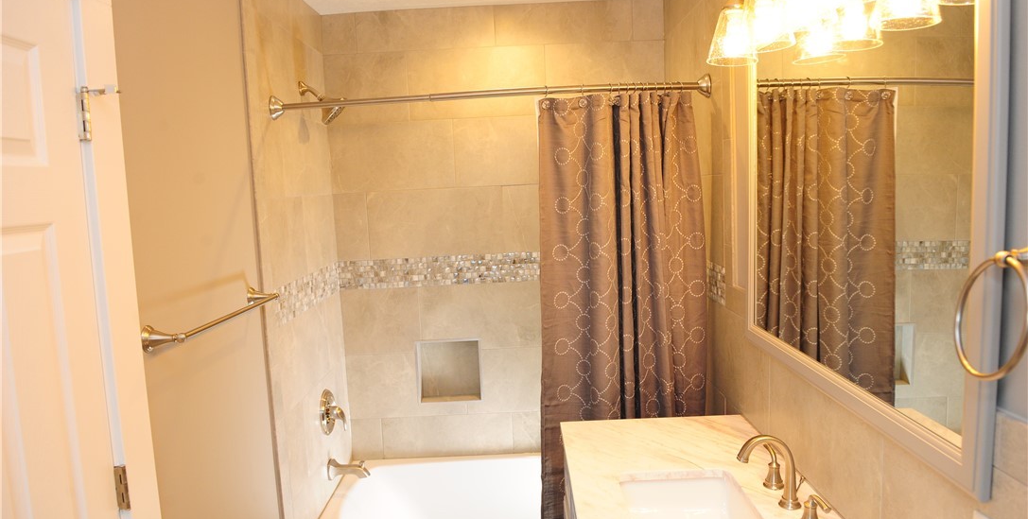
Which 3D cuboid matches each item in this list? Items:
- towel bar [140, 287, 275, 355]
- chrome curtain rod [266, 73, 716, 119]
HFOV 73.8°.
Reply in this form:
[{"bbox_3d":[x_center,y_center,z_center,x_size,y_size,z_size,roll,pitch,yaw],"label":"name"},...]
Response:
[{"bbox_3d":[-0.773,0.140,1.826,0.095,0.060,0.645,-3,6,1],"label":"towel bar"},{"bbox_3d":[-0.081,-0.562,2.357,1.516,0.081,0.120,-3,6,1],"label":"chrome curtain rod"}]

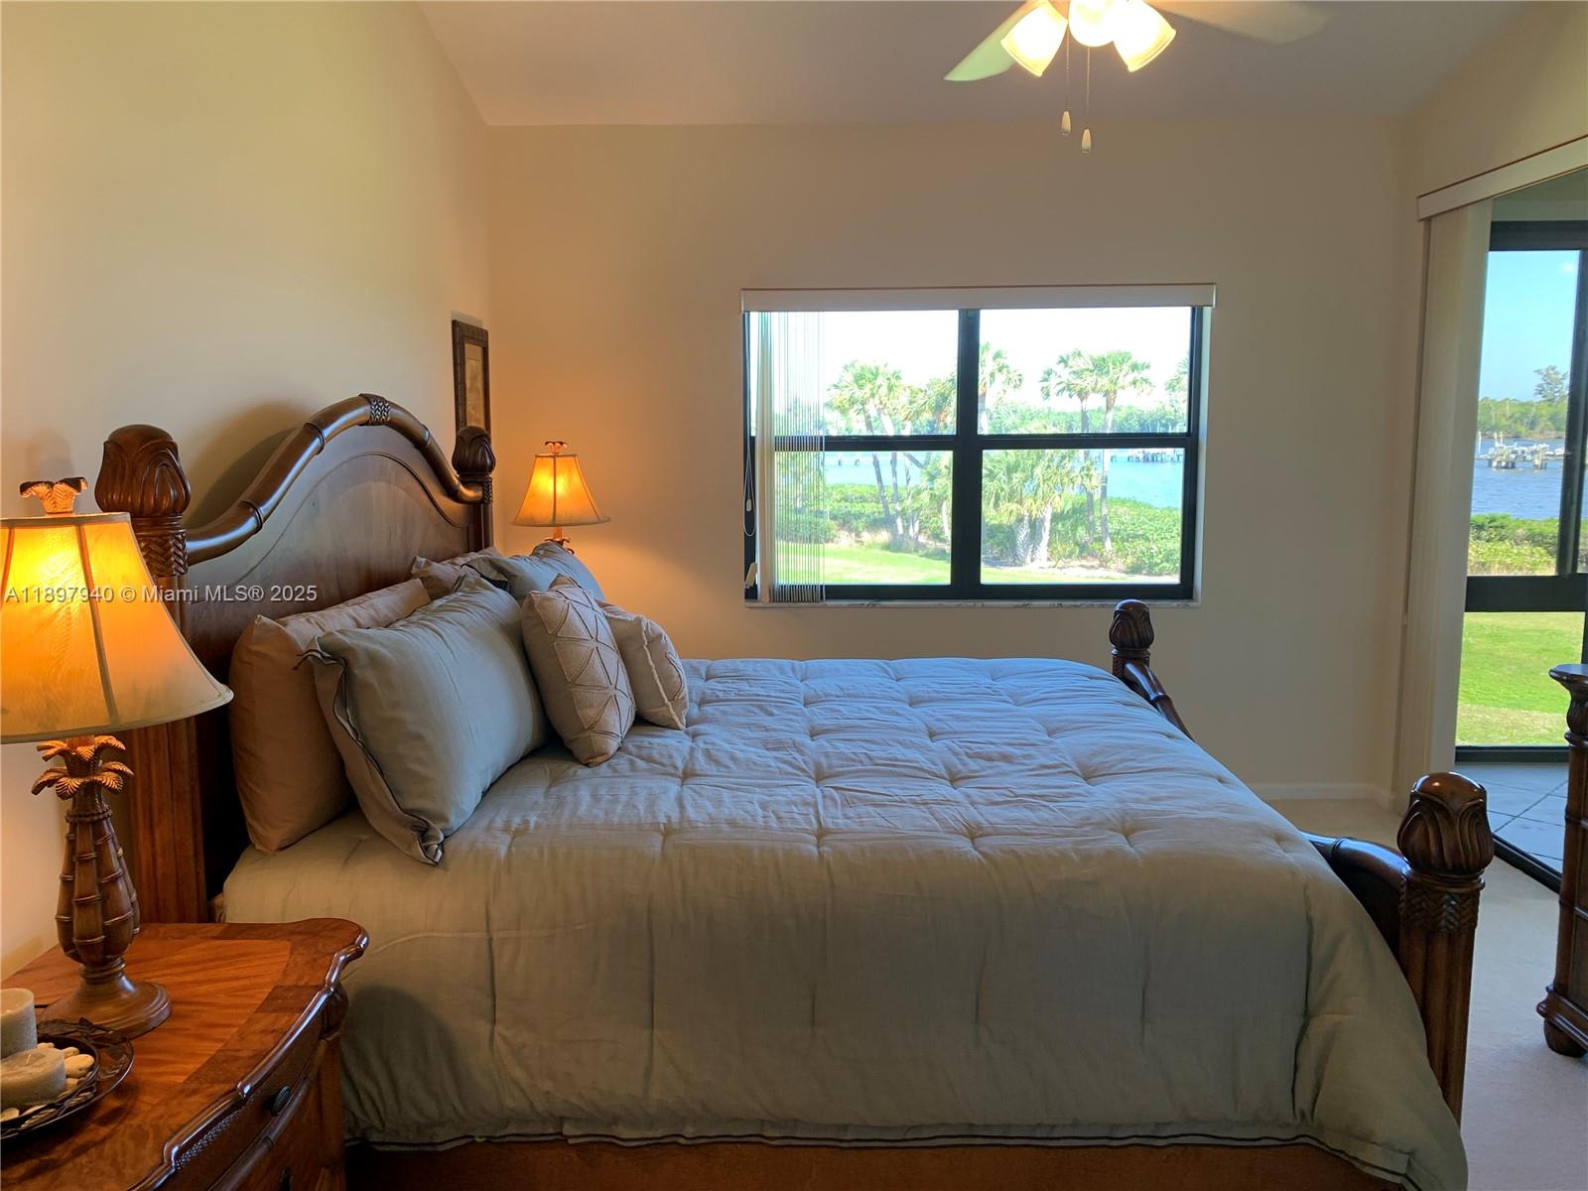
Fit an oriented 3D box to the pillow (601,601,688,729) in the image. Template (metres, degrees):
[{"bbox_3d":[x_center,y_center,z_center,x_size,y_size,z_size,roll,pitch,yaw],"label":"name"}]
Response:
[{"bbox_3d":[-0.421,0.176,3.291,0.140,0.320,0.430,-22,15,-17],"label":"pillow"}]

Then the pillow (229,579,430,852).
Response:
[{"bbox_3d":[-0.943,0.196,2.634,0.200,0.460,0.880,-7,8,2],"label":"pillow"}]

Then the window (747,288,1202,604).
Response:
[{"bbox_3d":[0.736,-0.601,4.886,1.900,1.272,0.130,0,8,1],"label":"window"}]

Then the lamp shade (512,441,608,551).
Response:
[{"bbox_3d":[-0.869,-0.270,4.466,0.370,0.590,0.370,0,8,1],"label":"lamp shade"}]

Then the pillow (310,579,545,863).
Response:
[{"bbox_3d":[-0.748,0.215,2.634,0.210,0.500,0.920,-27,7,4],"label":"pillow"}]

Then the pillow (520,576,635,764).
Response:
[{"bbox_3d":[-0.544,0.175,2.980,0.150,0.430,0.420,-25,7,4],"label":"pillow"}]

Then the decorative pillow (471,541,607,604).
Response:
[{"bbox_3d":[-0.723,0.075,3.553,0.210,0.500,0.900,-27,7,4],"label":"decorative pillow"}]

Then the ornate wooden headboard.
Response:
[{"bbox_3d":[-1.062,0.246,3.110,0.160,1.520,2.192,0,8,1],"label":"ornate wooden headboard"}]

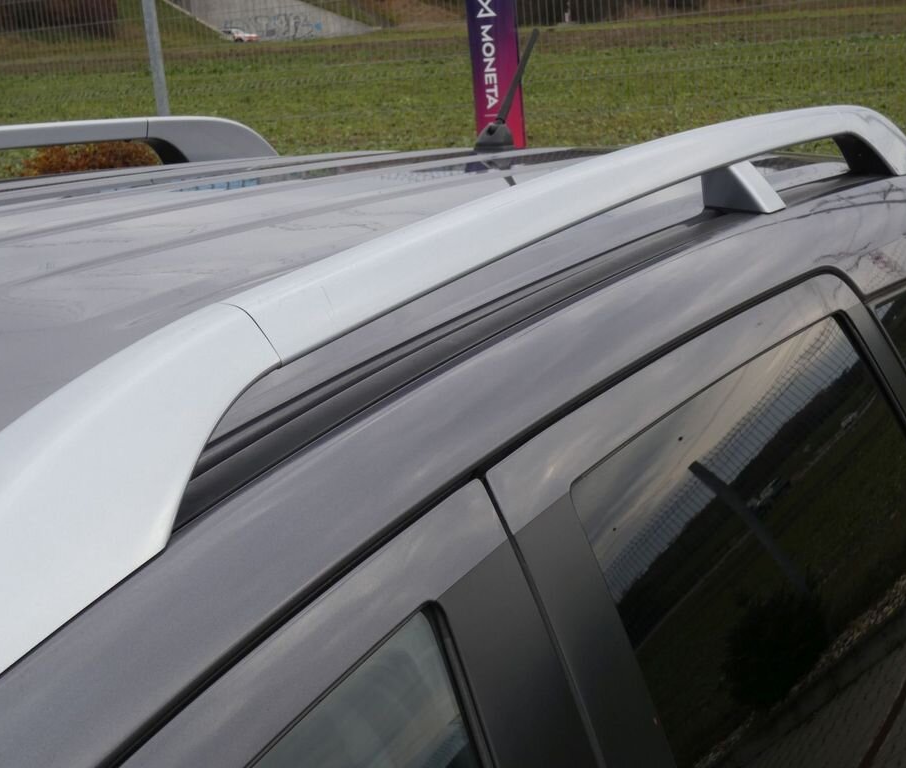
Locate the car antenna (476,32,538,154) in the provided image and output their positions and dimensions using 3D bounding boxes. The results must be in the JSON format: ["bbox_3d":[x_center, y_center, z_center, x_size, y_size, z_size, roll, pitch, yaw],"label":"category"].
[{"bbox_3d":[0.083,-0.435,2.193,0.056,0.175,0.199,6,17,33],"label":"car antenna"}]

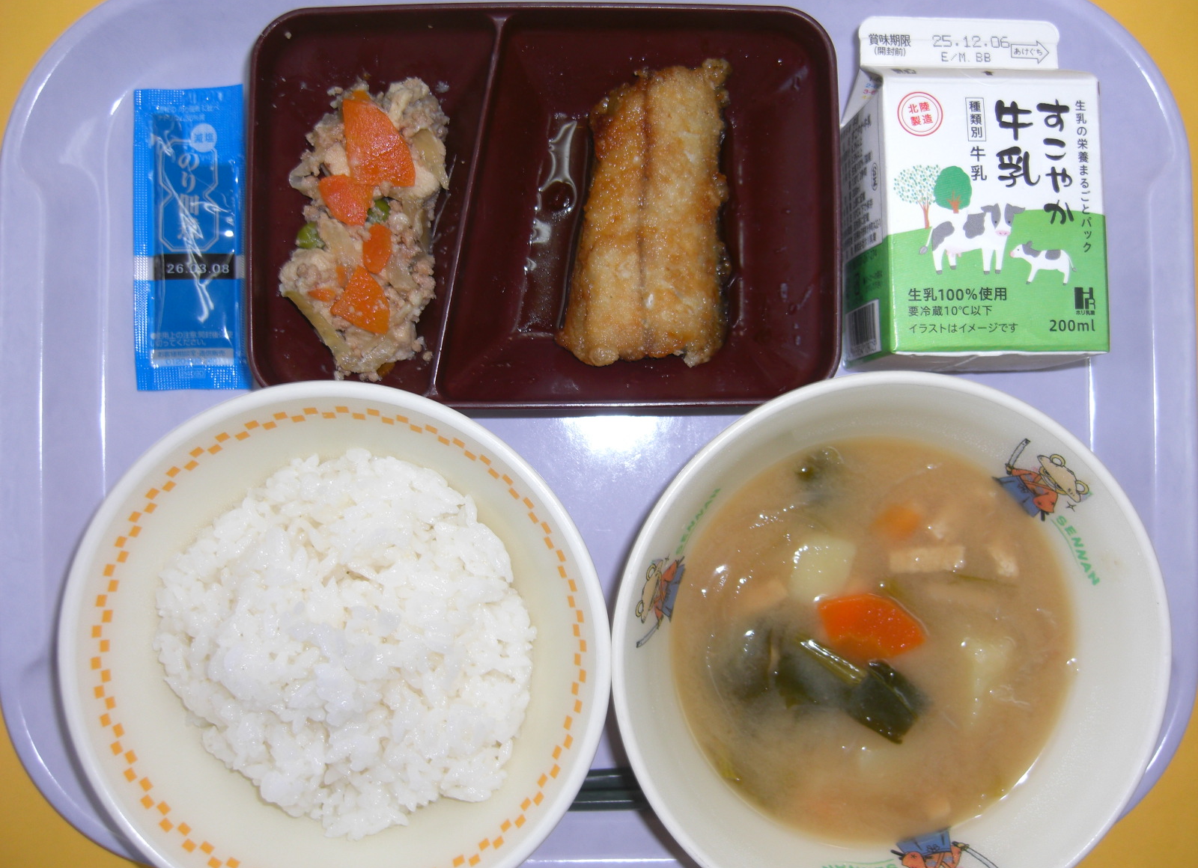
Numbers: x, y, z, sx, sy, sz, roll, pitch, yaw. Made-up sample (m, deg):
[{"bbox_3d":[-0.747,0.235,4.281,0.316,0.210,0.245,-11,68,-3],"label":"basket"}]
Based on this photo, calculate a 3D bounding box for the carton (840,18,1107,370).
[{"bbox_3d":[0.105,-0.070,0.377,0.057,0.057,0.098,-1,88,-1],"label":"carton"}]

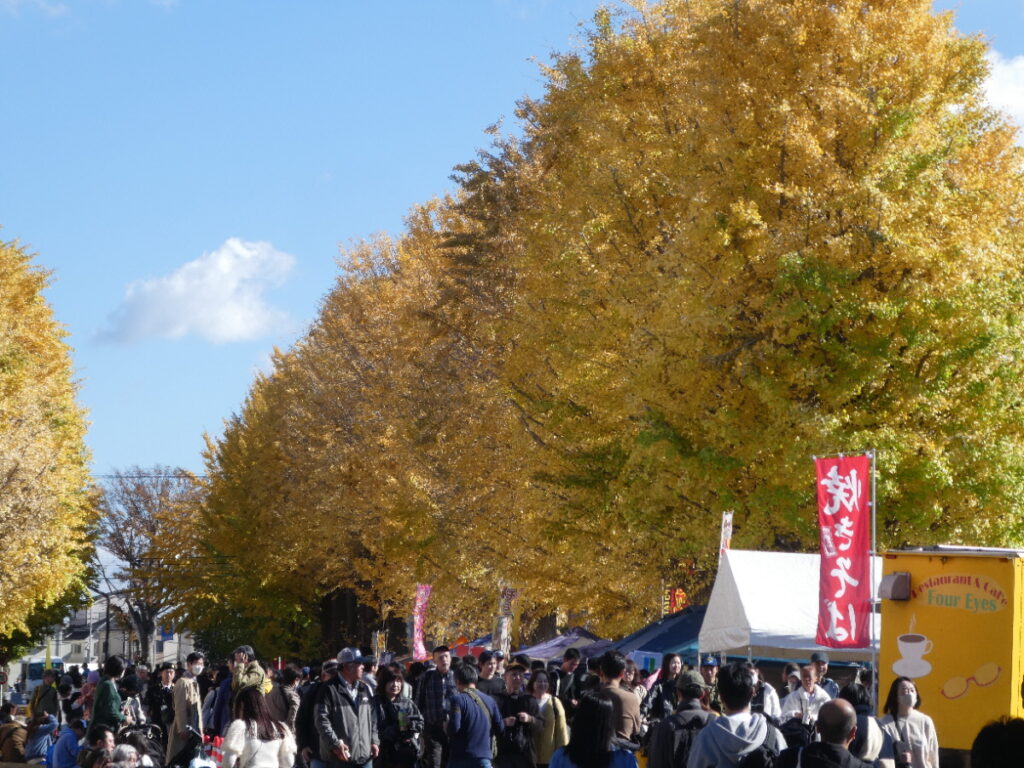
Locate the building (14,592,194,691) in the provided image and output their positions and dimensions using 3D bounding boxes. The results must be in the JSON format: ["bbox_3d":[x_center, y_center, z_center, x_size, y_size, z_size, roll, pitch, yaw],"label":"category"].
[{"bbox_3d":[-29.995,18.954,270.000,13.200,7.200,9.500,0,-4,-6],"label":"building"}]

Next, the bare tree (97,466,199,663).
[{"bbox_3d":[-19.765,10.823,200.000,6.800,12.800,6.800,0,-4,0],"label":"bare tree"}]

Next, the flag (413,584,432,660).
[{"bbox_3d":[-2.135,5.657,87.000,0.100,1.820,0.550,-4,-6,41],"label":"flag"}]

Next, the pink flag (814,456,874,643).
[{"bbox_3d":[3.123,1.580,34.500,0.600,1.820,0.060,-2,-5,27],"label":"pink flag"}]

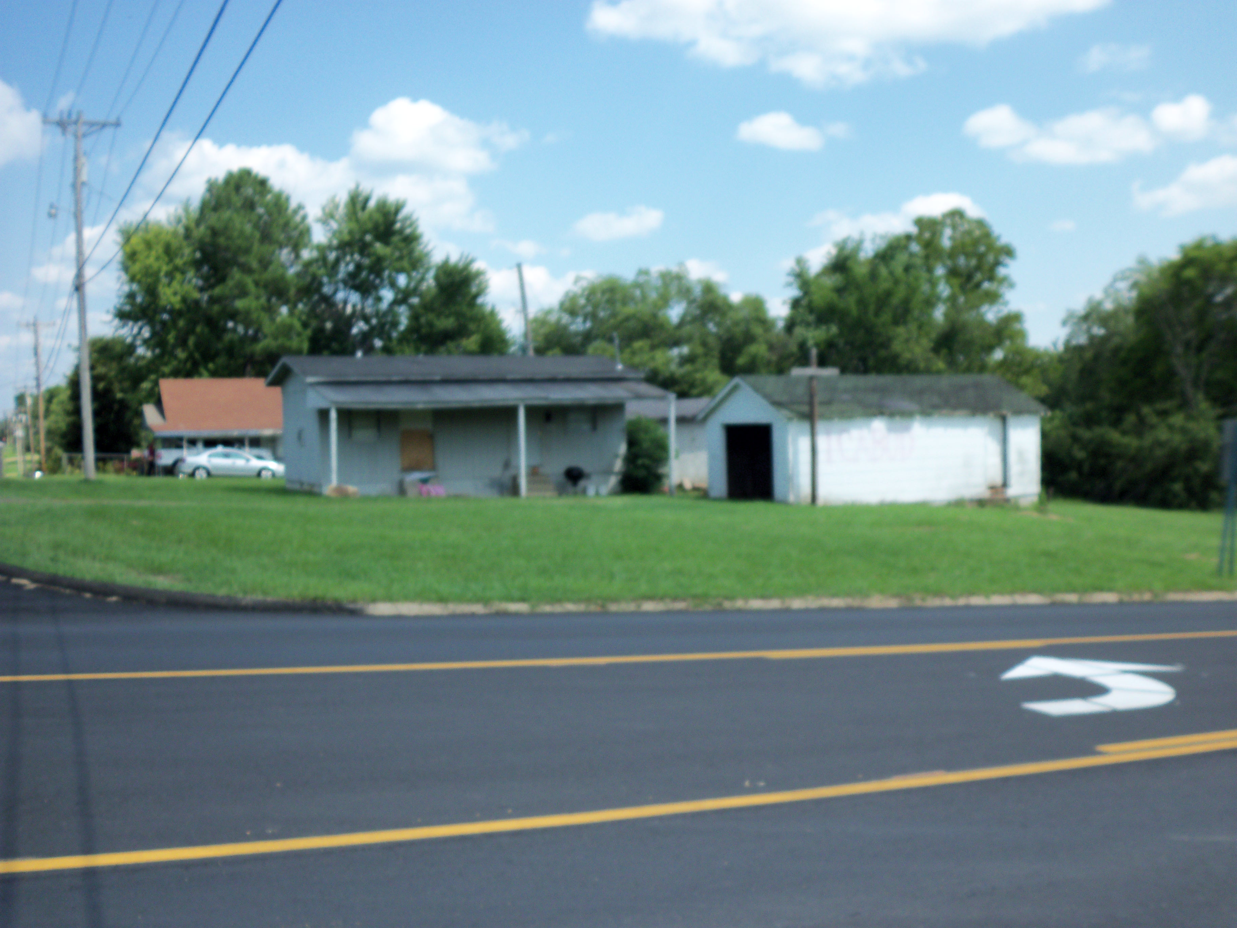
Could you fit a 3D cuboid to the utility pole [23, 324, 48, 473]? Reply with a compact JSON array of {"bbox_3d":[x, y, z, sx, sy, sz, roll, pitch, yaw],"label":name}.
[{"bbox_3d":[-42.797,-5.030,89.863,2.200,11.287,0.350,-2,2,-27],"label":"utility pole"}]

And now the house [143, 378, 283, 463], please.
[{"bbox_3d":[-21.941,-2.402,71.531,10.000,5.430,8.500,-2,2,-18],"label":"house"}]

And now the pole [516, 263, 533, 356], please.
[{"bbox_3d":[-3.854,-4.351,54.899,0.280,9.509,0.280,-8,2,0],"label":"pole"}]

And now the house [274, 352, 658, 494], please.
[{"bbox_3d":[-4.706,-1.353,37.618,10.567,4.157,7.324,-2,2,-27],"label":"house"}]

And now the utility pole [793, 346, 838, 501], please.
[{"bbox_3d":[5.034,-0.960,31.490,1.450,4.056,0.200,-2,2,-25],"label":"utility pole"}]

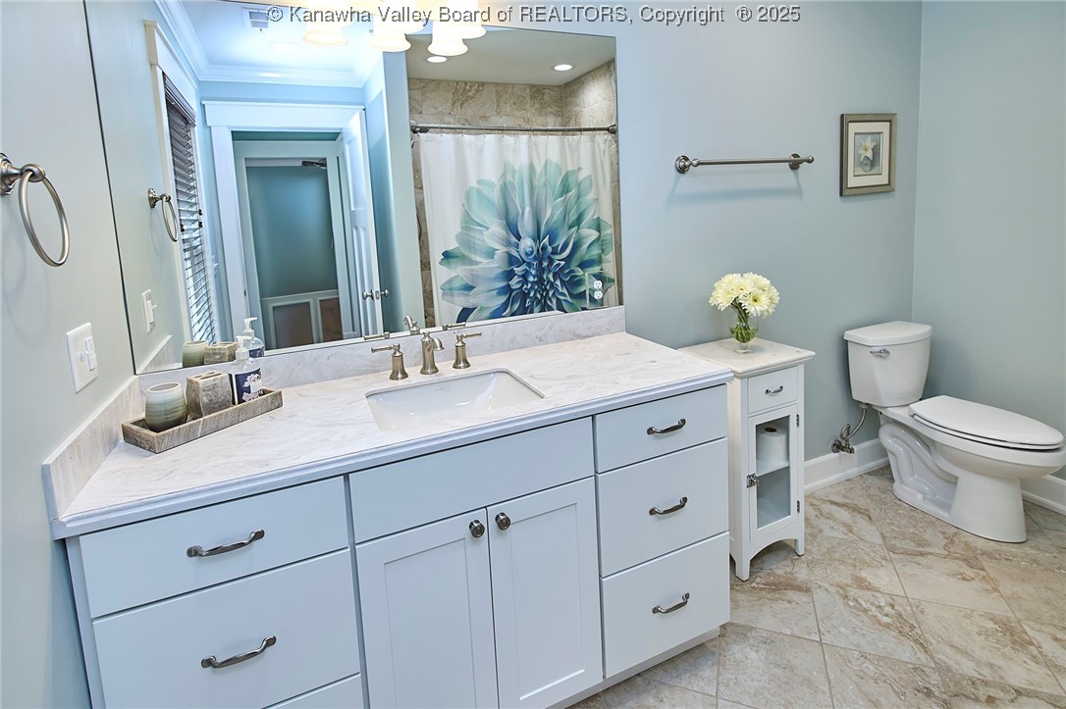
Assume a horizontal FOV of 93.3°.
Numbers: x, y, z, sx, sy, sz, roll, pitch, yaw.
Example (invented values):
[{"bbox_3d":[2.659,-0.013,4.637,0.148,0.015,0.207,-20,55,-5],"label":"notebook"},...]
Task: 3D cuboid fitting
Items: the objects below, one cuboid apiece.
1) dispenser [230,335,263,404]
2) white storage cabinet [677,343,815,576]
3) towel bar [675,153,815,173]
[{"bbox_3d":[-0.770,0.046,1.350,0.073,0.187,0.070,-2,11,15],"label":"dispenser"},{"bbox_3d":[0.844,0.401,1.997,0.390,0.800,0.325,-9,11,-23],"label":"white storage cabinet"},{"bbox_3d":[0.865,-0.756,1.993,0.665,0.066,0.082,-9,11,-23],"label":"towel bar"}]

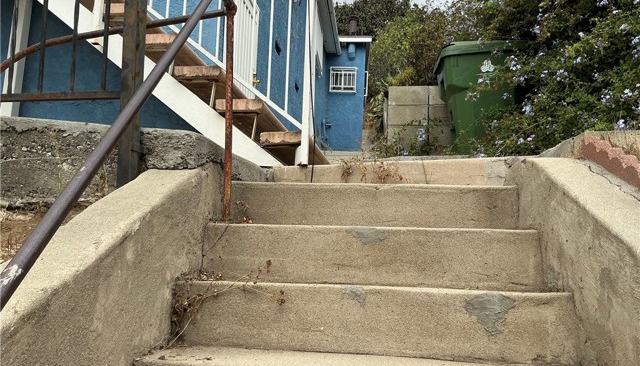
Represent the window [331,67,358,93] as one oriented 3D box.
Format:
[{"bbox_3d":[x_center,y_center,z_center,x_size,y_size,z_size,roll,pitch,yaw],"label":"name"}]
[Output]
[{"bbox_3d":[0.577,-2.495,12.600,0.640,0.620,0.110,2,-3,5],"label":"window"}]

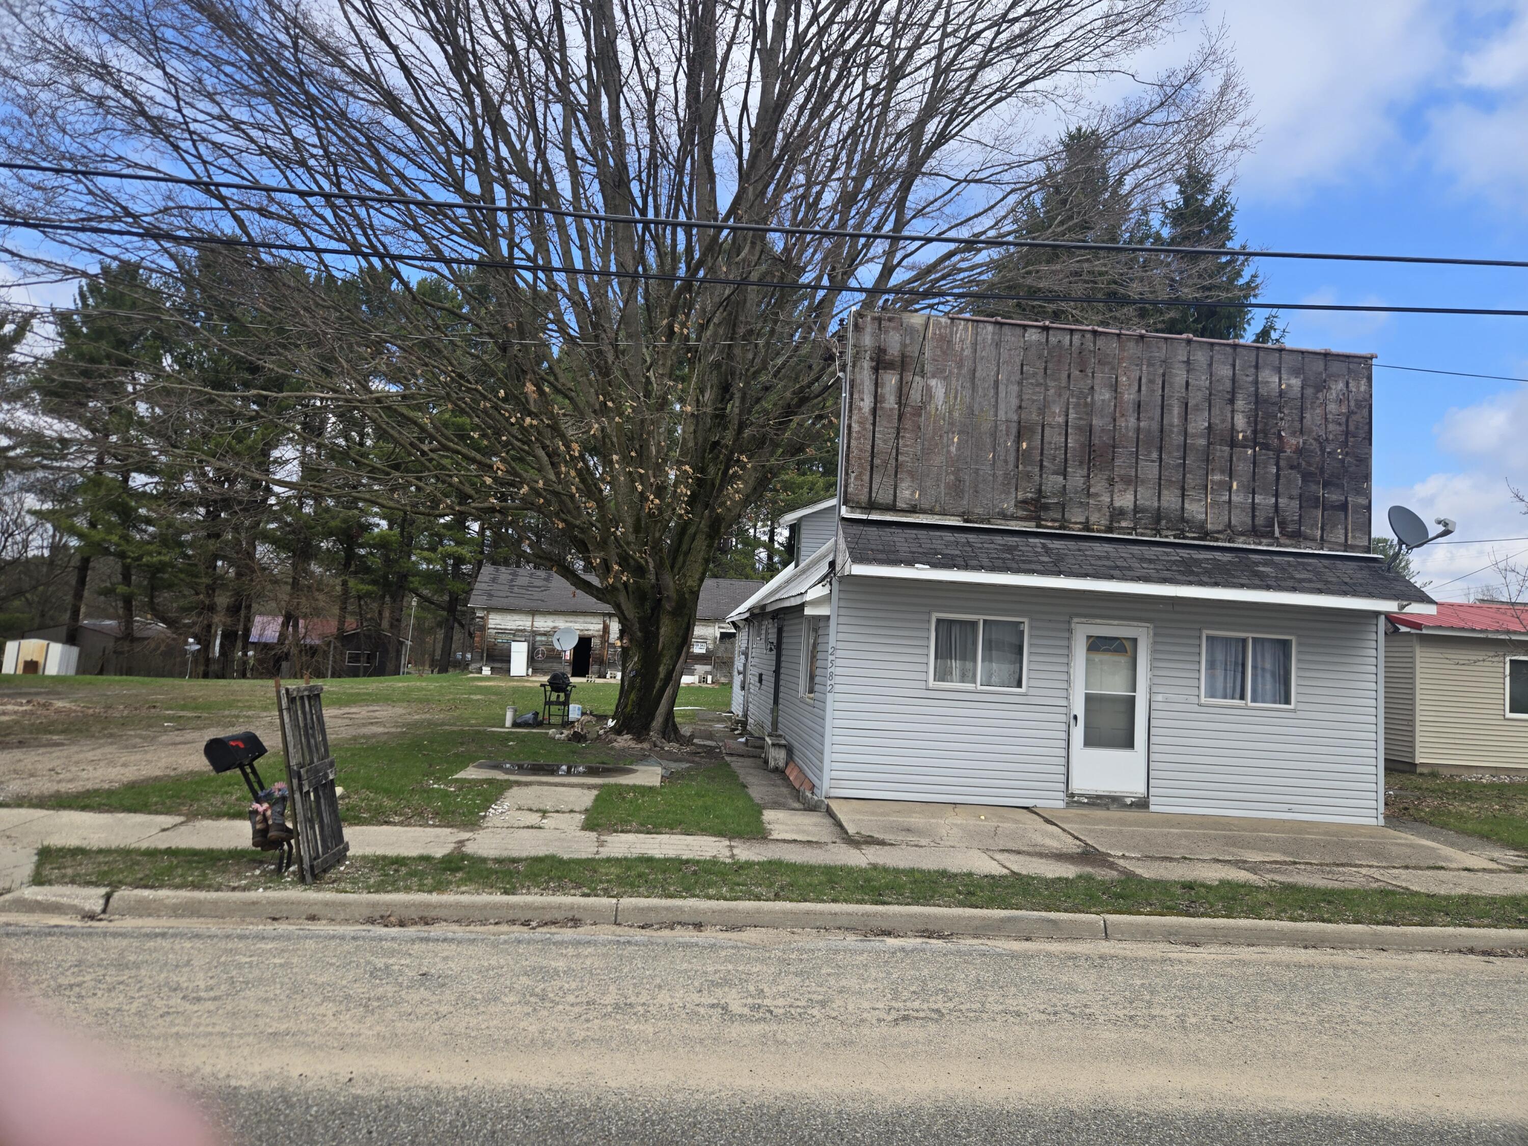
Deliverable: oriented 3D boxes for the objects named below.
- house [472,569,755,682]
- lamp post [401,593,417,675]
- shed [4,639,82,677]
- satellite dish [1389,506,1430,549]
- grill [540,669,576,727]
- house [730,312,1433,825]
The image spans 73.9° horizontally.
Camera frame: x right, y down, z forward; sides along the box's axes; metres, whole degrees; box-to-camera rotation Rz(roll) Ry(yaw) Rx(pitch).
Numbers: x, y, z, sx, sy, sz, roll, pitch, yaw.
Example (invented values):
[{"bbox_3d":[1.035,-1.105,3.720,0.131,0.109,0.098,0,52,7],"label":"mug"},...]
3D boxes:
[{"bbox_3d":[-7.092,2.805,50.865,14.023,5.454,5.500,3,-5,-1],"label":"house"},{"bbox_3d":[-16.790,2.907,48.000,0.250,3.850,0.250,3,-5,0],"label":"lamp post"},{"bbox_3d":[-36.188,4.259,50.842,2.500,1.850,1.900,4,-5,-11],"label":"shed"},{"bbox_3d":[7.758,-0.545,12.200,0.580,0.580,0.140,5,-28,-20],"label":"satellite dish"},{"bbox_3d":[-4.313,2.632,21.300,0.720,1.130,0.500,3,-5,0],"label":"grill"},{"bbox_3d":[3.530,0.568,19.741,7.400,6.000,16.300,4,-5,-6],"label":"house"}]

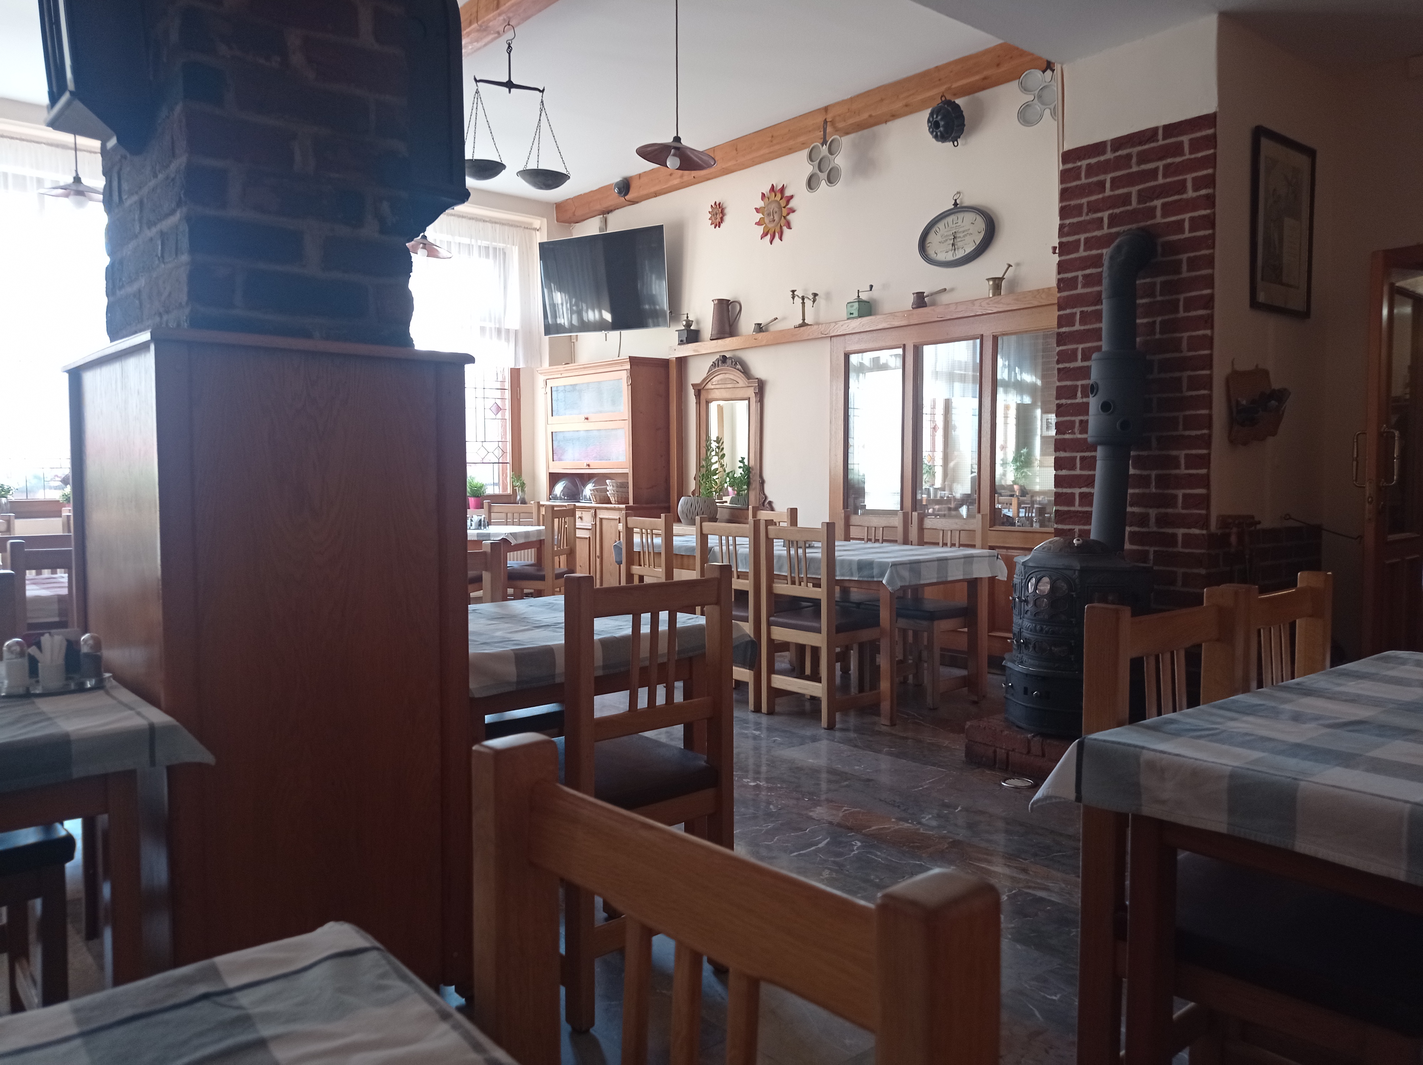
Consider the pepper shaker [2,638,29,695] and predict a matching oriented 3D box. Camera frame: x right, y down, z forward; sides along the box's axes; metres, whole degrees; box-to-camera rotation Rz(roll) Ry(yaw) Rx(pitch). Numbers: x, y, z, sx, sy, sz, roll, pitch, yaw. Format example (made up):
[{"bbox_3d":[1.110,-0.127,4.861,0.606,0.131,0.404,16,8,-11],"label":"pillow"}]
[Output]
[{"bbox_3d":[-1.212,0.232,2.007,0.039,0.090,0.039,-2,4,-39],"label":"pepper shaker"}]

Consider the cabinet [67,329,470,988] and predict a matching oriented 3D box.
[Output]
[{"bbox_3d":[-1.034,0.311,2.667,0.670,1.420,0.850,-2,3,-39],"label":"cabinet"}]

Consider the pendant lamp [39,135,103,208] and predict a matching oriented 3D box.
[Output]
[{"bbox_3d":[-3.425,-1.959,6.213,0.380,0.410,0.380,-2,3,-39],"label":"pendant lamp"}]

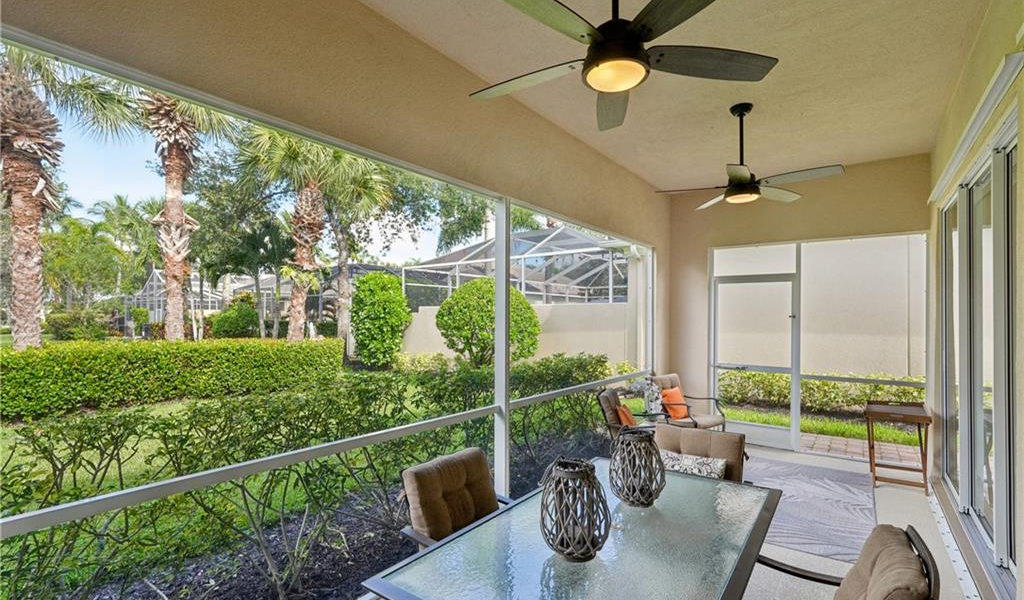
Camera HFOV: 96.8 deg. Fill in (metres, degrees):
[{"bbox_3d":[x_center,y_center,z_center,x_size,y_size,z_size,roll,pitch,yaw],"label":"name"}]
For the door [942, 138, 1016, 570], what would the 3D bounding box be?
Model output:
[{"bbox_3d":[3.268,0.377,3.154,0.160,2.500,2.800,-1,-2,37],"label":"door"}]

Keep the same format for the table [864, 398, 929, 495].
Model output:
[{"bbox_3d":[3.603,1.368,4.247,0.440,0.680,0.620,-1,-2,37],"label":"table"}]

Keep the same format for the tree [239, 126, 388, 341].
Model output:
[{"bbox_3d":[-5.289,-1.334,12.000,3.900,6.860,3.900,-1,-2,37],"label":"tree"}]

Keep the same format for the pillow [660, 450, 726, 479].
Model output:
[{"bbox_3d":[1.033,1.039,2.661,0.450,0.290,0.140,-2,-15,37],"label":"pillow"}]

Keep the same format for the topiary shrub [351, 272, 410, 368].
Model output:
[{"bbox_3d":[-3.874,0.604,13.400,1.750,2.850,1.750,-1,-2,37],"label":"topiary shrub"}]

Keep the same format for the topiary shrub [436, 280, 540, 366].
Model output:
[{"bbox_3d":[-0.657,0.630,12.200,2.750,2.500,2.700,0,-2,0],"label":"topiary shrub"}]

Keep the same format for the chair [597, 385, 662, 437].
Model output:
[{"bbox_3d":[1.157,1.264,4.133,0.720,0.880,0.660,-1,-2,18],"label":"chair"}]

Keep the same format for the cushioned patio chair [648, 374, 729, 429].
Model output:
[{"bbox_3d":[1.975,1.300,5.118,0.670,0.880,0.720,1,-2,-41],"label":"cushioned patio chair"}]

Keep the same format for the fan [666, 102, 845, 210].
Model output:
[{"bbox_3d":[1.772,-1.121,3.510,1.300,0.770,1.270,-1,-2,37],"label":"fan"}]

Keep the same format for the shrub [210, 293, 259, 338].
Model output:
[{"bbox_3d":[-12.811,0.808,21.000,2.100,2.100,2.000,-1,-2,37],"label":"shrub"}]

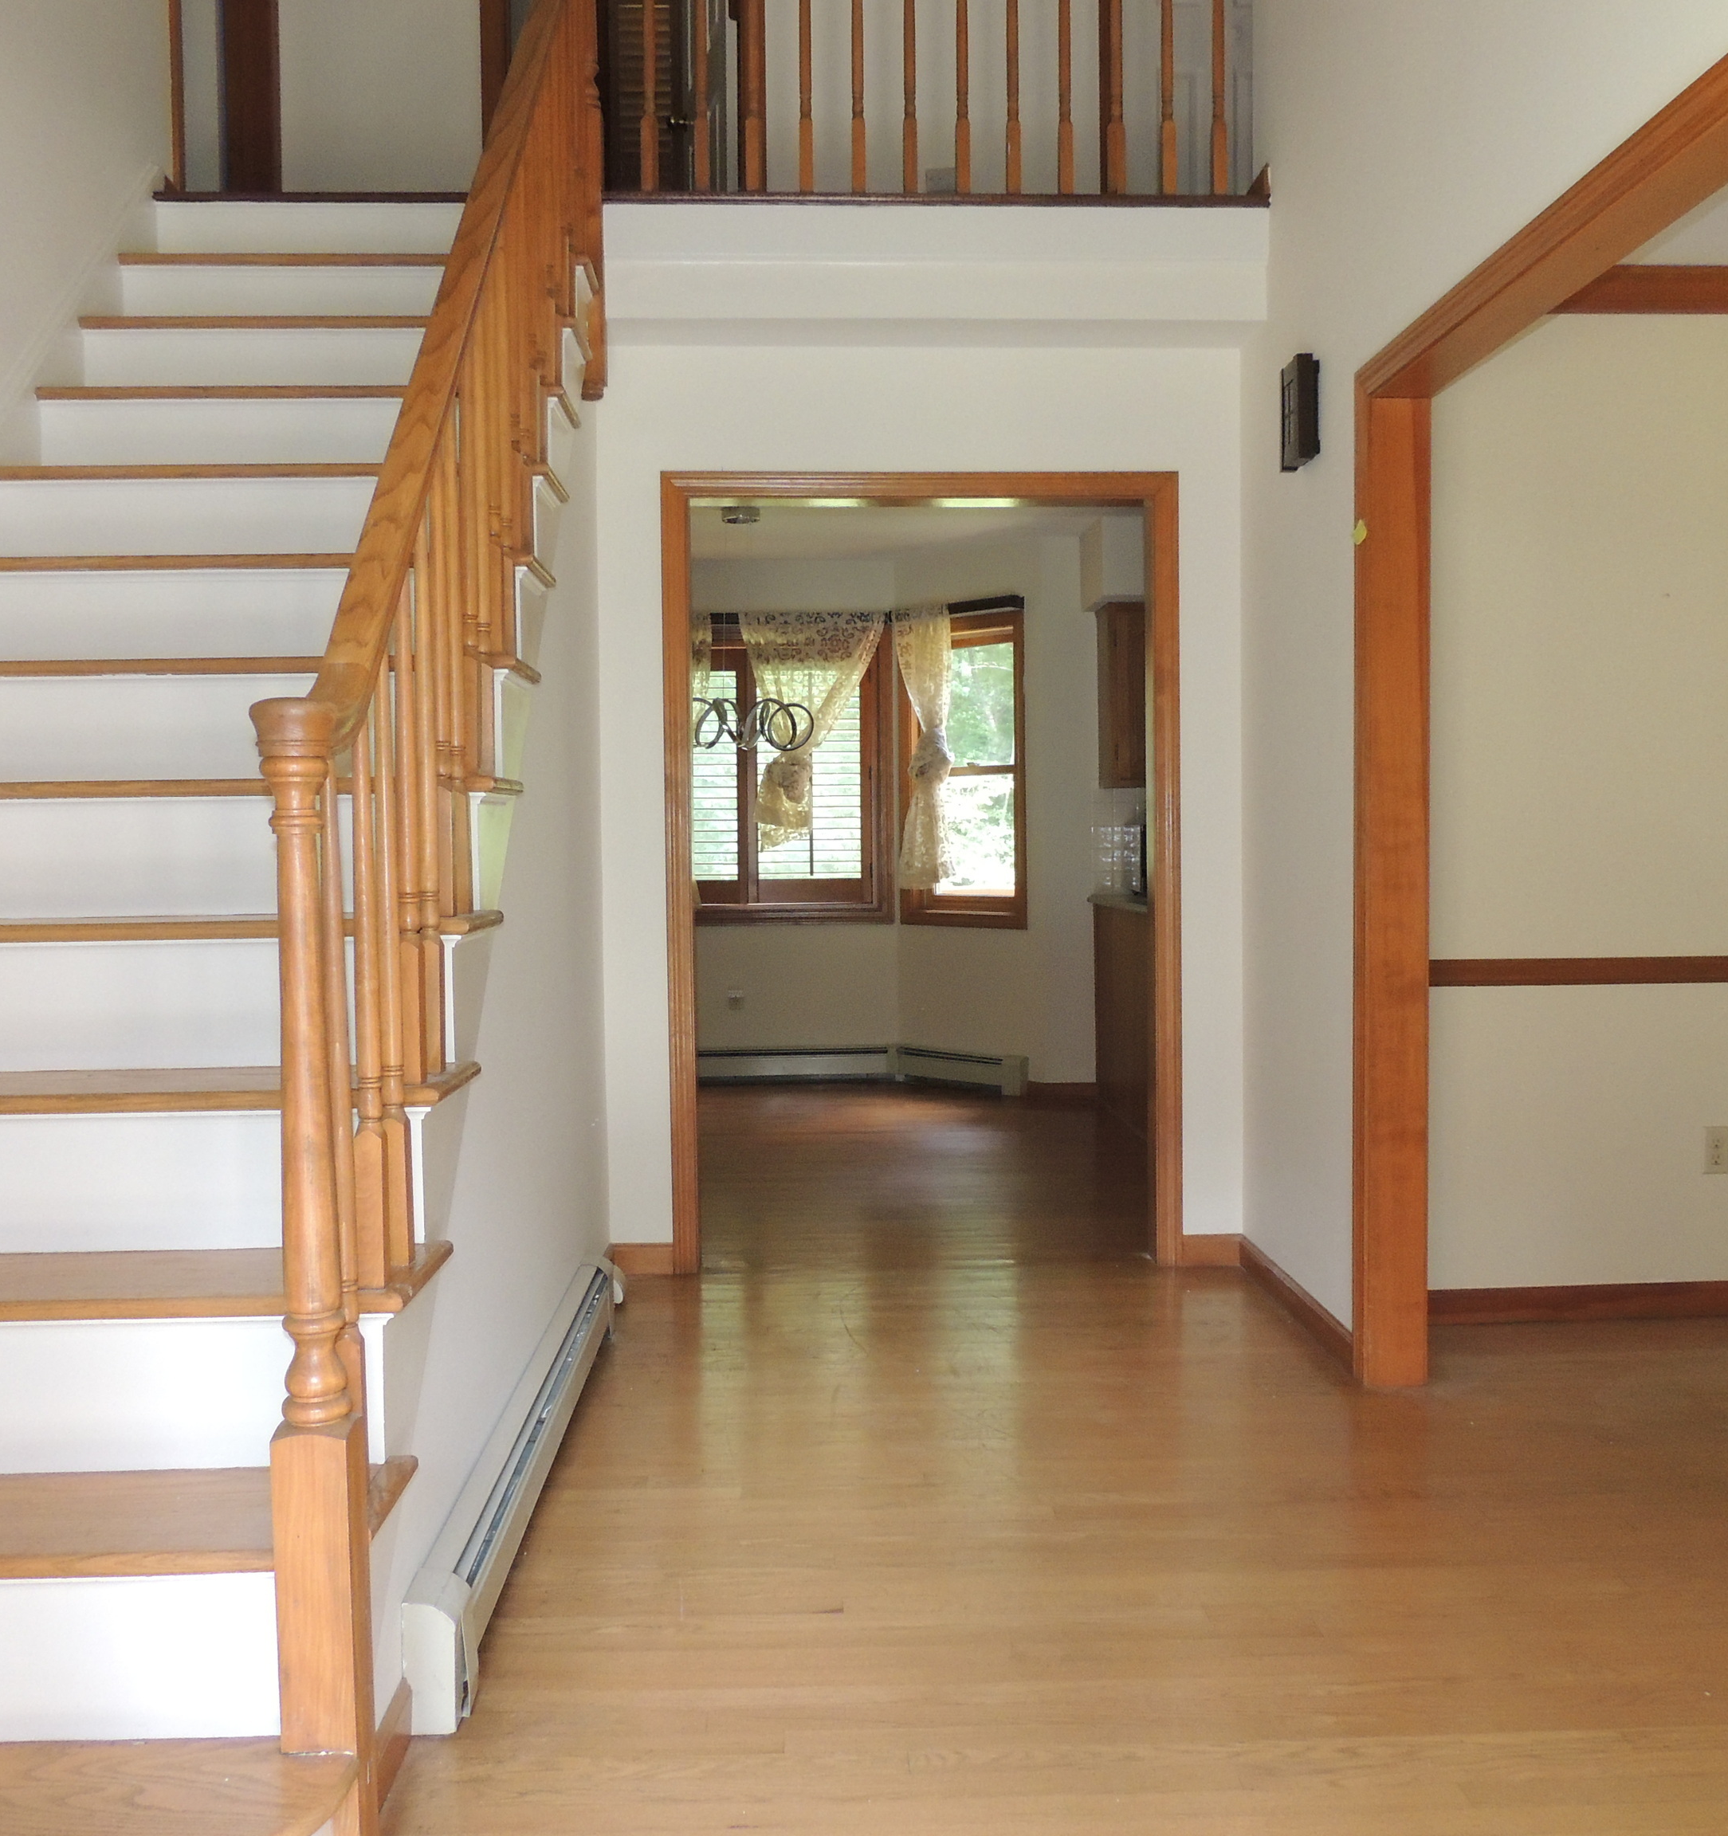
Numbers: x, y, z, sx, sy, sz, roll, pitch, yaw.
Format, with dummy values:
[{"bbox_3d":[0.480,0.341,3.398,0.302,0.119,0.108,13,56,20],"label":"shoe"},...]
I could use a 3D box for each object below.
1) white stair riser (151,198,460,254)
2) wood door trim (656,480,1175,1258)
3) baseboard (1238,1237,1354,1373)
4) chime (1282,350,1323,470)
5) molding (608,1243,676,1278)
[{"bbox_3d":[-1.190,-1.640,4.125,1.033,0.185,0.020,-1,2,-2],"label":"white stair riser"},{"bbox_3d":[0.162,-0.116,4.560,1.362,2.122,0.148,-1,2,-2],"label":"wood door trim"},{"bbox_3d":[1.031,0.912,4.112,0.016,0.084,0.931,-1,2,-2],"label":"baseboard"},{"bbox_3d":[0.997,-1.153,3.883,0.046,0.235,0.134,-1,2,-2],"label":"chime"},{"bbox_3d":[-0.588,0.909,4.509,0.168,0.084,0.016,-1,2,-2],"label":"molding"}]

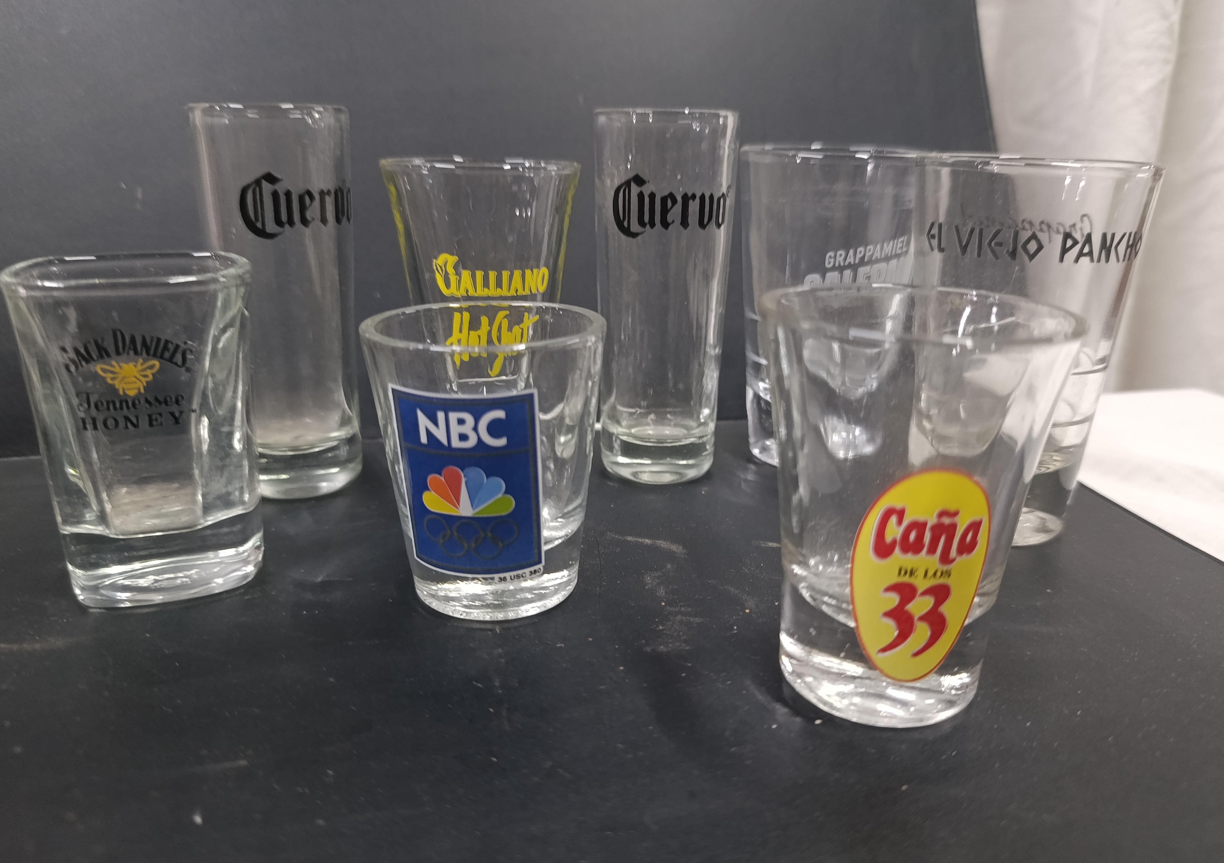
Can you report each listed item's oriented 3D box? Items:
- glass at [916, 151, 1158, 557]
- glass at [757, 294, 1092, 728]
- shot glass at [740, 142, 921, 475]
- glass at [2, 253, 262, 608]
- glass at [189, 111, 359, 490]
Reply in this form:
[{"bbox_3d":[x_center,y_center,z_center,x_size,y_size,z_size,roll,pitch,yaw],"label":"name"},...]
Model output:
[{"bbox_3d":[0.102,-0.022,0.223,0.055,0.094,0.055,7,19,17],"label":"glass"},{"bbox_3d":[0.051,0.013,0.154,0.052,0.070,0.052,2,19,5],"label":"glass"},{"bbox_3d":[0.068,-0.040,0.269,0.059,0.097,0.059,-1,19,-5],"label":"shot glass"},{"bbox_3d":[-0.103,-0.002,0.193,0.048,0.070,0.048,-5,19,-17],"label":"glass"},{"bbox_3d":[-0.091,-0.036,0.240,0.040,0.105,0.040,-14,24,-37],"label":"glass"}]

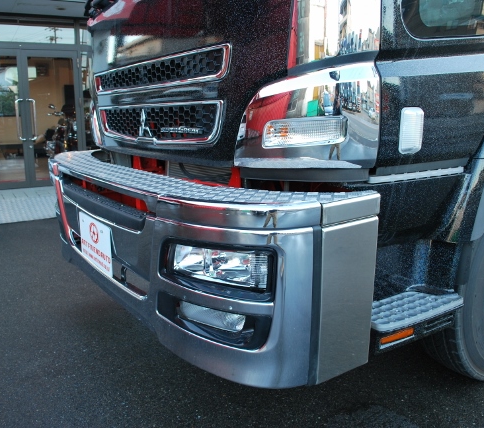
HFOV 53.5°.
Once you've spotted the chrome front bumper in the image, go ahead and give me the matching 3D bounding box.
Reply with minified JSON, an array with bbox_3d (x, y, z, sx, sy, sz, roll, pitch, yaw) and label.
[{"bbox_3d":[-0.502,0.055,2.363,0.540,0.560,2.460,-8,14,-34],"label":"chrome front bumper"}]

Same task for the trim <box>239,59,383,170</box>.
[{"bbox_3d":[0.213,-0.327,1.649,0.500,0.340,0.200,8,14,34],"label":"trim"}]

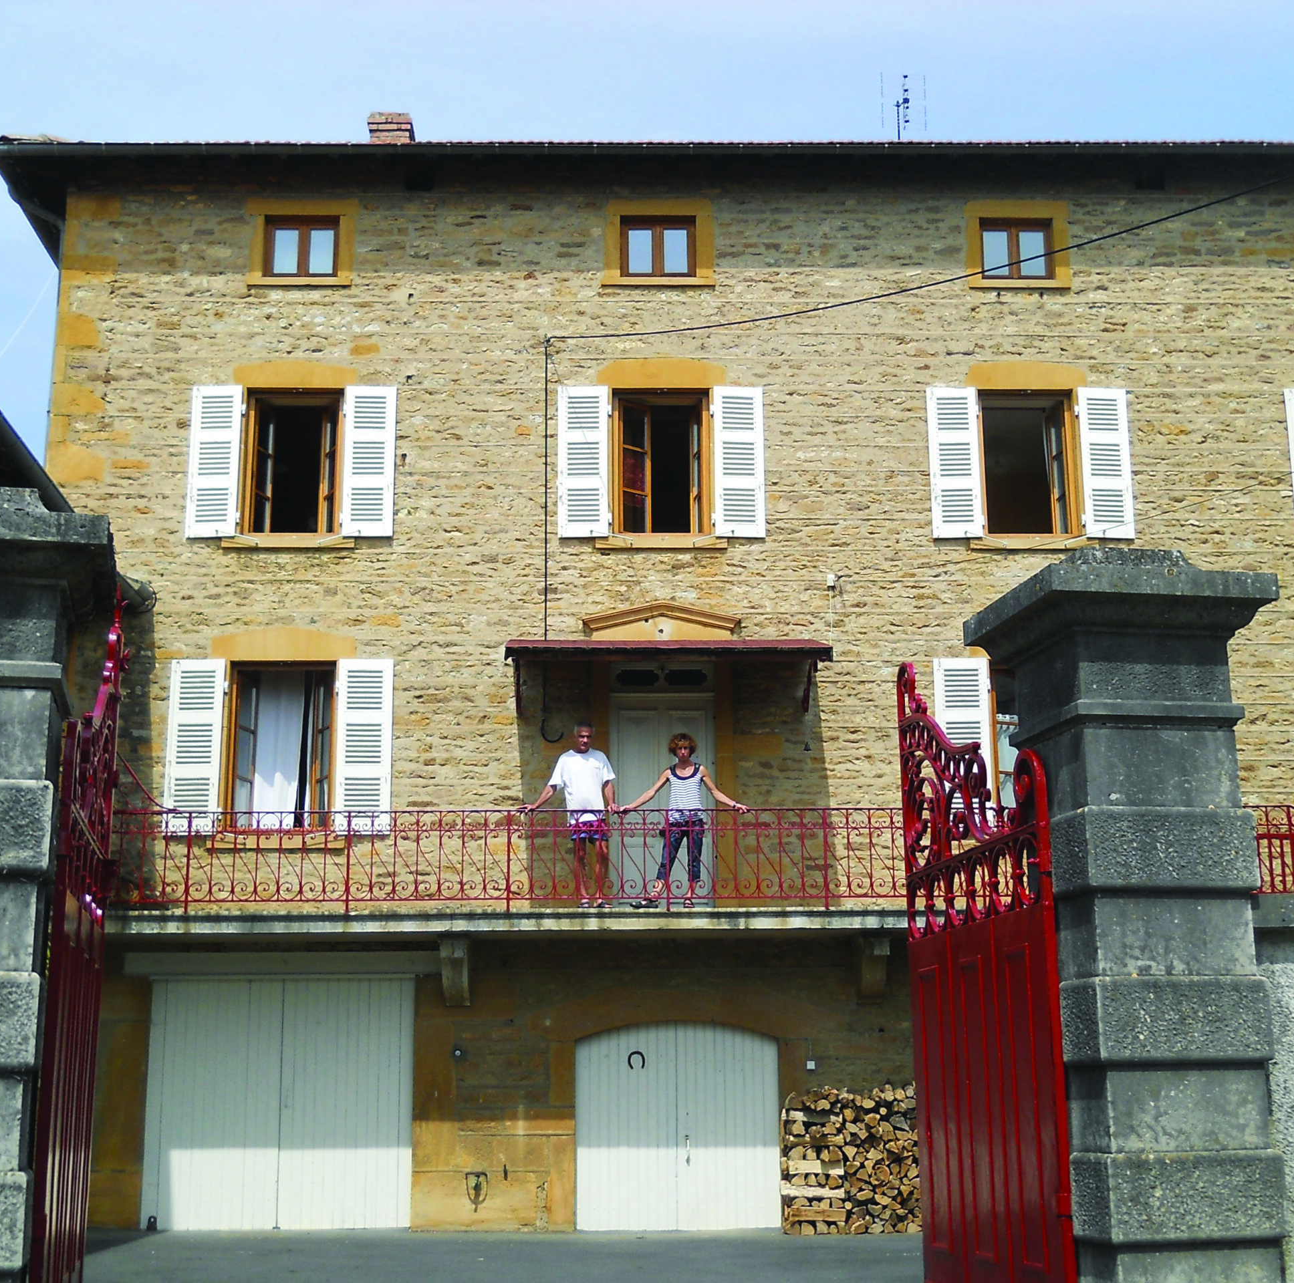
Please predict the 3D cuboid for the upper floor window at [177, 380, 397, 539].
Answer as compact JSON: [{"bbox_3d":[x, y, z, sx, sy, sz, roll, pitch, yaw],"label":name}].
[{"bbox_3d":[-3.607,-1.835,20.655,2.091,1.627,0.180,0,-14,-2],"label":"upper floor window"}]

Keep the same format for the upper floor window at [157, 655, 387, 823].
[{"bbox_3d":[-3.605,1.037,19.942,2.195,1.753,0.180,0,-14,-2],"label":"upper floor window"}]

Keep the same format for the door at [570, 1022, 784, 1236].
[{"bbox_3d":[0.297,4.596,19.277,1.948,1.914,0.100,0,-14,-2],"label":"door"}]

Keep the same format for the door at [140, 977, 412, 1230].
[{"bbox_3d":[-3.476,4.367,19.222,2.519,2.342,0.100,0,-14,-2],"label":"door"}]

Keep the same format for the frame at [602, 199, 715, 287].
[{"bbox_3d":[0.116,-4.216,21.409,1.181,0.974,0.180,0,-14,-2],"label":"frame"}]

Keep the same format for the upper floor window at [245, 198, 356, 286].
[{"bbox_3d":[-3.624,-4.192,21.292,1.167,0.973,0.180,0,-14,-2],"label":"upper floor window"}]

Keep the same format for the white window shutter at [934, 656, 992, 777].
[{"bbox_3d":[3.156,1.019,20.096,0.555,1.748,0.050,0,-14,-2],"label":"white window shutter"}]

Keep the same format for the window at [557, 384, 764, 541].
[{"bbox_3d":[0.154,-1.839,20.768,2.109,1.632,0.180,0,-14,-2],"label":"window"}]

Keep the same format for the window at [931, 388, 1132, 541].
[{"bbox_3d":[3.957,-1.839,20.881,2.084,1.633,0.180,0,-14,-2],"label":"window"}]

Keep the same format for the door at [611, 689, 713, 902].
[{"bbox_3d":[0.164,1.601,20.120,1.063,2.179,0.100,0,-14,-2],"label":"door"}]

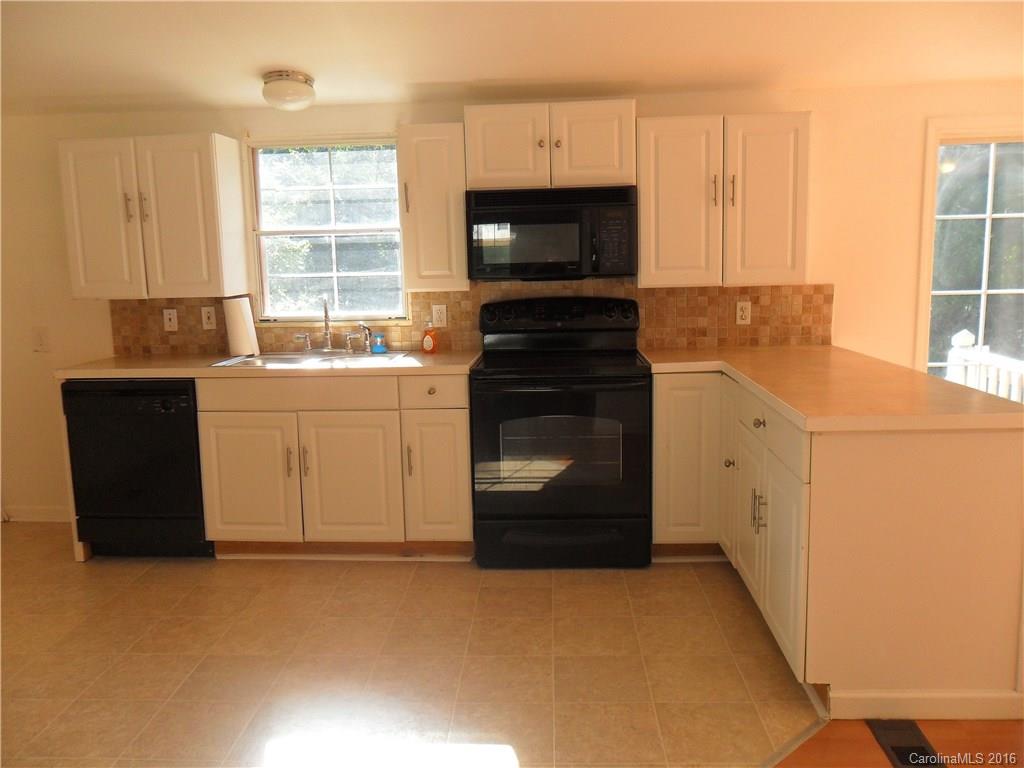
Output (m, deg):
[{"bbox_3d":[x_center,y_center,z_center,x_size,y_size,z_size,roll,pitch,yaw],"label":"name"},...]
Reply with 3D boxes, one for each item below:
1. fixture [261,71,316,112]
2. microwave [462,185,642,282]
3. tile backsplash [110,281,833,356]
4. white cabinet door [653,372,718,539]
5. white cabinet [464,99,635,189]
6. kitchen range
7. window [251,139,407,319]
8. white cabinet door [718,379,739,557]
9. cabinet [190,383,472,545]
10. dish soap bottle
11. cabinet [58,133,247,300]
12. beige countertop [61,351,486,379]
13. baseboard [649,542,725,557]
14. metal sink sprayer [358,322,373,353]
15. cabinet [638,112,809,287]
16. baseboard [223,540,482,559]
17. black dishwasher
[{"bbox_3d":[-0.969,-1.269,3.490,0.225,0.125,0.225,-1,8,4],"label":"fixture"},{"bbox_3d":[0.190,-0.708,3.795,0.767,0.401,0.380,-1,8,4],"label":"microwave"},{"bbox_3d":[-0.256,-0.331,4.069,3.694,0.343,0.012,-1,8,4],"label":"tile backsplash"},{"bbox_3d":[0.752,0.325,3.447,0.287,0.745,0.022,-1,8,4],"label":"white cabinet door"},{"bbox_3d":[0.183,-1.095,3.751,0.766,0.372,0.318,-1,8,4],"label":"white cabinet"},{"bbox_3d":[0.237,0.188,3.730,0.770,1.175,0.680,-1,8,4],"label":"kitchen range"},{"bbox_3d":[-0.920,-0.771,4.053,0.746,0.890,0.070,-1,8,4],"label":"window"},{"bbox_3d":[0.900,0.346,3.273,0.027,0.746,0.308,-1,8,4],"label":"white cabinet door"},{"bbox_3d":[-0.772,0.300,3.866,1.236,0.758,0.625,-1,8,4],"label":"cabinet"},{"bbox_3d":[-0.419,-0.235,4.013,0.078,0.175,0.052,-1,8,4],"label":"dish soap bottle"},{"bbox_3d":[-1.742,-0.806,3.930,0.745,0.752,0.318,-1,8,4],"label":"cabinet"},{"bbox_3d":[-1.141,-0.089,3.867,1.952,0.039,0.600,-1,8,4],"label":"beige countertop"},{"bbox_3d":[0.787,0.738,3.561,0.345,0.088,0.017,-1,8,4],"label":"baseboard"},{"bbox_3d":[-0.727,-0.232,3.991,0.065,0.147,0.035,-6,10,-32],"label":"metal sink sprayer"},{"bbox_3d":[0.962,-0.844,3.757,0.750,0.759,0.312,-1,8,4],"label":"cabinet"},{"bbox_3d":[-0.788,0.768,3.727,1.220,0.105,0.020,-1,8,4],"label":"baseboard"},{"bbox_3d":[-1.695,0.369,3.945,0.612,0.860,0.595,-1,8,4],"label":"black dishwasher"}]

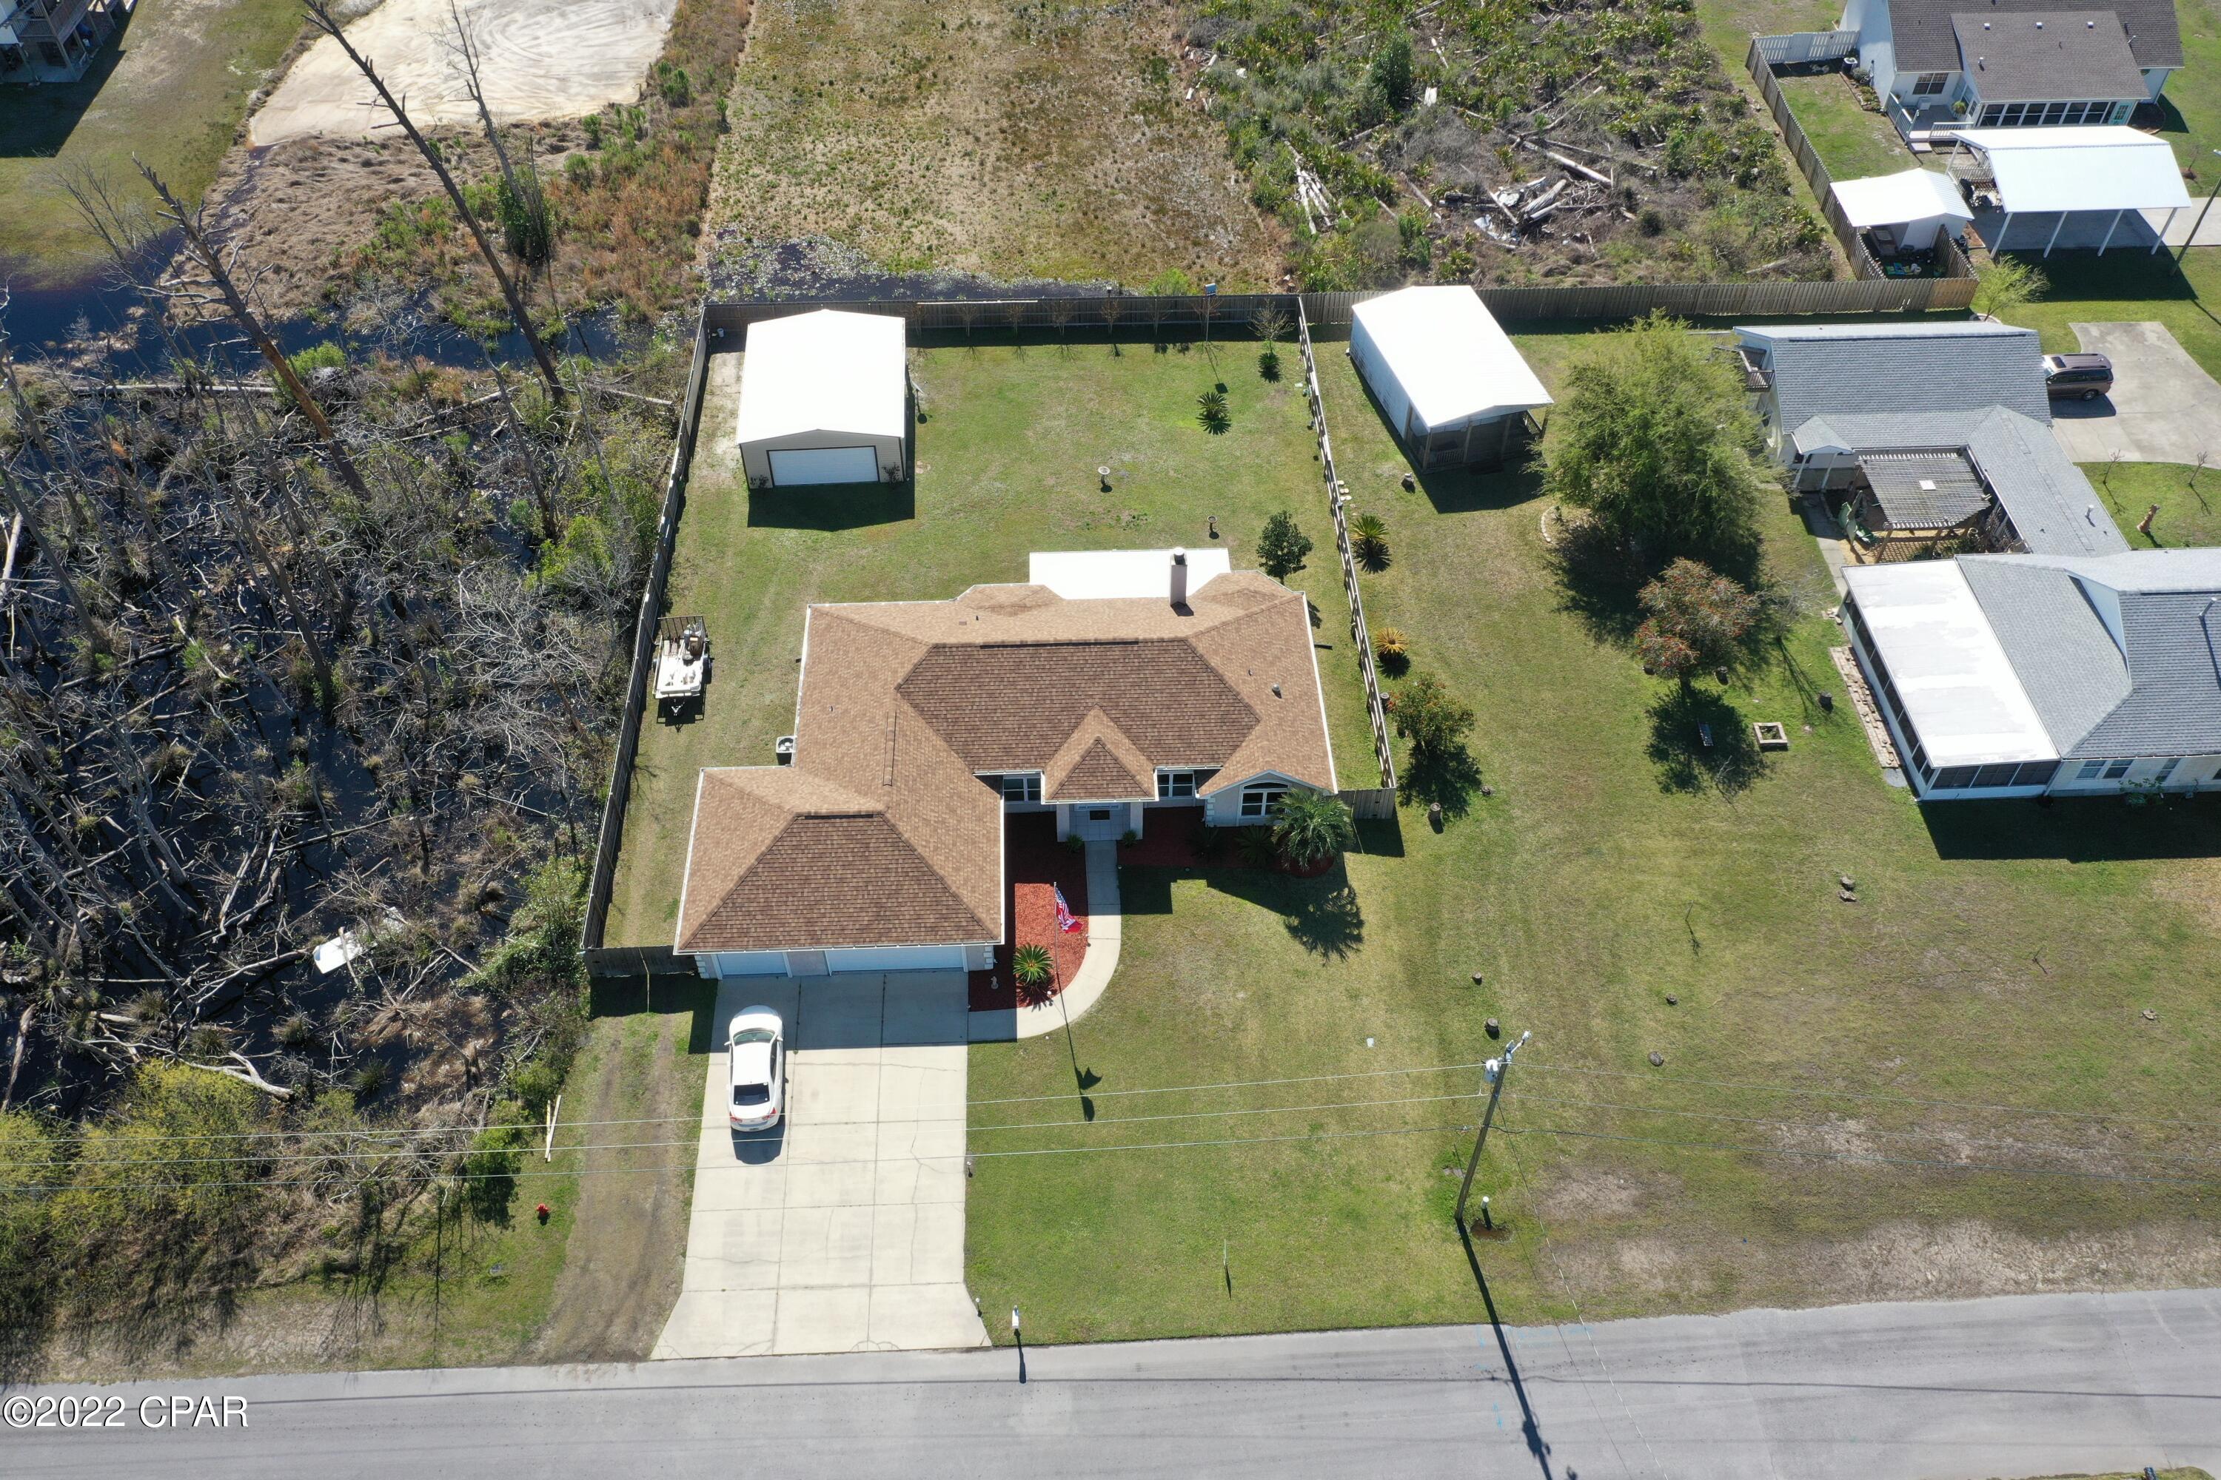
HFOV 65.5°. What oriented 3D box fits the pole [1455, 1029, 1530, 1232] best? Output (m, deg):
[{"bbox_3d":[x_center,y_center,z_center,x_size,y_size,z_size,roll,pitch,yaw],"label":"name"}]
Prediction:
[{"bbox_3d":[11.765,12.223,53.654,1.200,10.100,1.000,-2,49,-2],"label":"pole"}]

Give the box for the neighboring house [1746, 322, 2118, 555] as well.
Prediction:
[{"bbox_3d":[37.873,-14.288,80.782,12.800,4.750,17.300,-2,49,-2],"label":"neighboring house"}]

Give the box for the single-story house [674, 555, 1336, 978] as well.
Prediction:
[{"bbox_3d":[-3.626,-0.653,67.991,24.400,5.600,20.400,-2,49,-2],"label":"single-story house"}]

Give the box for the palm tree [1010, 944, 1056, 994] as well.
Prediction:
[{"bbox_3d":[-2.814,8.293,63.051,1.550,1.150,1.550,-2,49,-2],"label":"palm tree"}]

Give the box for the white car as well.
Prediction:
[{"bbox_3d":[-12.272,11.253,60.181,1.840,1.470,4.850,-5,49,-4],"label":"white car"}]

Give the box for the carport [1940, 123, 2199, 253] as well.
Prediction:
[{"bbox_3d":[53.082,-31.185,96.257,10.200,4.050,8.400,-2,49,-2],"label":"carport"}]

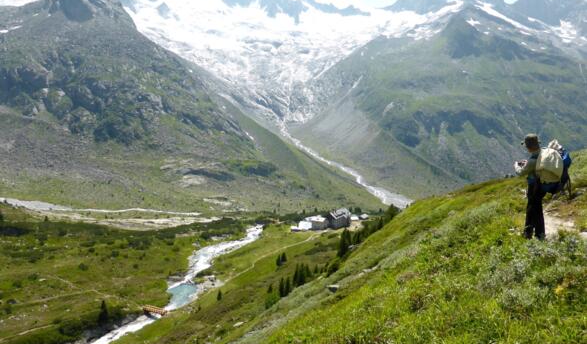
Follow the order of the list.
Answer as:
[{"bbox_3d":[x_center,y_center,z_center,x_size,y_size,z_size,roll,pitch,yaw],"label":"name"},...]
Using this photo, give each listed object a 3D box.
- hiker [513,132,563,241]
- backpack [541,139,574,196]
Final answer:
[{"bbox_3d":[3.880,0.240,6.710,0.600,1.730,0.550,7,11,41],"label":"hiker"},{"bbox_3d":[4.090,-0.050,6.570,0.370,0.800,0.420,7,11,41],"label":"backpack"}]

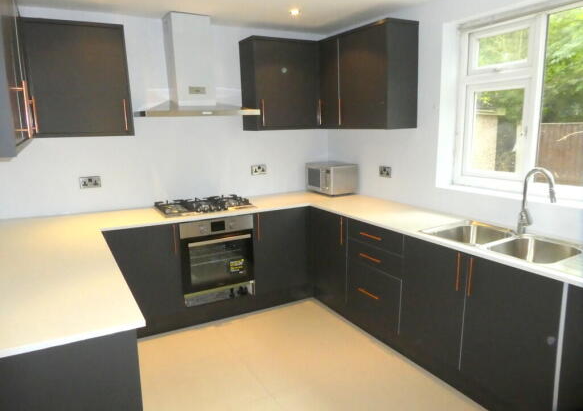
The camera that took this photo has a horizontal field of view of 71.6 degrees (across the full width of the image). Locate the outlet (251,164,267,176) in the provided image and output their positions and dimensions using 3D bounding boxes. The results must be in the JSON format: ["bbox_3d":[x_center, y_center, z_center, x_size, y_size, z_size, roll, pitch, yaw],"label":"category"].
[{"bbox_3d":[-0.305,-0.339,3.865,0.149,0.088,0.015,-7,12,-28],"label":"outlet"}]

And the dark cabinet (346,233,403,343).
[{"bbox_3d":[0.829,0.500,3.020,0.574,0.819,0.575,-7,12,-28],"label":"dark cabinet"}]

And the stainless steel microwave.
[{"bbox_3d":[0.393,-0.262,3.985,0.305,0.276,0.460,-7,12,-28],"label":"stainless steel microwave"}]

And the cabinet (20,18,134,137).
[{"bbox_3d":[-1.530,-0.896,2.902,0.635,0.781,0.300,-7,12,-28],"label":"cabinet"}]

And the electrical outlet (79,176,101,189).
[{"bbox_3d":[-1.584,-0.180,3.167,0.149,0.088,0.015,-7,12,-28],"label":"electrical outlet"}]

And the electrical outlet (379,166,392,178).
[{"bbox_3d":[0.812,-0.287,3.496,0.015,0.087,0.147,-7,12,-28],"label":"electrical outlet"}]

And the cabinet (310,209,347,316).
[{"bbox_3d":[0.556,0.413,3.500,0.574,0.819,0.542,-7,12,-28],"label":"cabinet"}]

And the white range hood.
[{"bbox_3d":[-0.763,-1.102,3.196,0.887,0.787,0.479,-7,12,-28],"label":"white range hood"}]

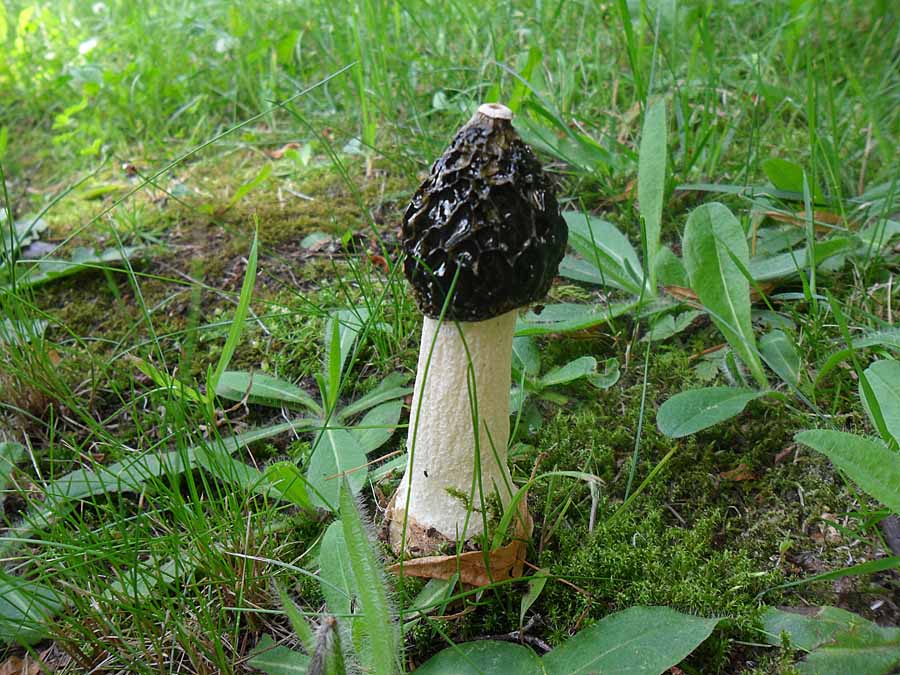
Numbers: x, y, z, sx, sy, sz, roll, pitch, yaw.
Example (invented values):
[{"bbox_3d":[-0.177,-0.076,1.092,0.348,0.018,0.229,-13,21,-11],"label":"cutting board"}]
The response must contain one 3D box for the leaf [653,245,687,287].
[{"bbox_3d":[0.125,-0.039,0.396,0.019,0.005,0.023,-10,60,-16],"label":"leaf"}]

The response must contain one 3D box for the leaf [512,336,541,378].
[{"bbox_3d":[0.031,0.009,0.297,0.011,0.005,0.031,-9,42,-14],"label":"leaf"}]

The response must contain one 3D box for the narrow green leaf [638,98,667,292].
[{"bbox_3d":[0.096,-0.064,0.331,0.013,0.092,0.007,-5,25,6],"label":"narrow green leaf"}]

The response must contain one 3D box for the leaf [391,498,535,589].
[{"bbox_3d":[0.003,0.062,0.213,0.042,0.015,0.027,0,31,0],"label":"leaf"}]

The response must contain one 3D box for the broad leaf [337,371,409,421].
[{"bbox_3d":[-0.033,0.026,0.299,0.033,0.006,0.015,-22,35,-13],"label":"broad leaf"}]

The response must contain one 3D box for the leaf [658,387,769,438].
[{"bbox_3d":[0.111,0.029,0.292,0.056,0.005,0.018,-13,32,-19],"label":"leaf"}]

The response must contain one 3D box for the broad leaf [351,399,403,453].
[{"bbox_3d":[-0.030,0.036,0.288,0.025,0.005,0.017,-23,36,-20],"label":"broad leaf"}]

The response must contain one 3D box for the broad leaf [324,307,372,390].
[{"bbox_3d":[-0.047,0.005,0.317,0.016,0.005,0.043,7,63,12],"label":"broad leaf"}]

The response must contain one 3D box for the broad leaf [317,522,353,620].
[{"bbox_3d":[-0.030,0.067,0.201,0.013,0.005,0.033,-7,47,-12],"label":"broad leaf"}]

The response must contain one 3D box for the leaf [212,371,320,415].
[{"bbox_3d":[-0.077,0.026,0.300,0.048,0.007,0.019,13,32,6],"label":"leaf"}]

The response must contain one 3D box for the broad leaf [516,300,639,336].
[{"bbox_3d":[0.062,-0.012,0.358,0.078,0.008,0.024,-6,30,-15],"label":"broad leaf"}]

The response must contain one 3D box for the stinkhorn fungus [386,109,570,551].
[{"bbox_3d":[0.008,0.004,0.213,0.047,0.145,0.046,3,30,-2],"label":"stinkhorn fungus"}]

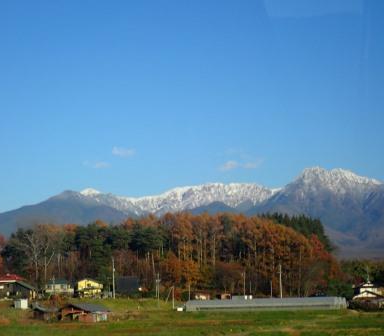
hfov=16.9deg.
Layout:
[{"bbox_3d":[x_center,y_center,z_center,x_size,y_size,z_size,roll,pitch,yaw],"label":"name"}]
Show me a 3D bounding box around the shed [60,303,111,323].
[{"bbox_3d":[-21.640,29.470,263.000,7.300,4.000,7.600,-4,-6,35],"label":"shed"}]

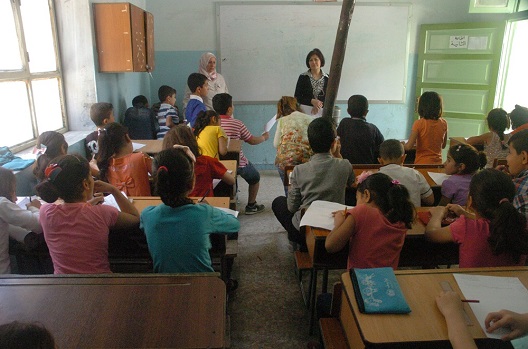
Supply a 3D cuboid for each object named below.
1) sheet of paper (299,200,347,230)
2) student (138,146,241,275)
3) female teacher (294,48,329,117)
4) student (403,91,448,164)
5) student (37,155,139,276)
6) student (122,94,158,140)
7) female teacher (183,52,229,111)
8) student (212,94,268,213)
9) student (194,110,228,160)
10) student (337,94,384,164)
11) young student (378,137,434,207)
[{"bbox_3d":[0.313,0.188,1.863,0.210,0.012,0.297,4,14,17],"label":"sheet of paper"},{"bbox_3d":[-0.315,0.394,1.828,0.420,1.096,0.580,1,15,2],"label":"student"},{"bbox_3d":[0.595,-0.649,4.732,0.480,1.610,0.320,0,14,3],"label":"female teacher"},{"bbox_3d":[1.317,-0.077,3.338,0.340,1.245,0.380,1,15,3],"label":"student"},{"bbox_3d":[-0.742,0.412,1.812,0.420,1.069,0.580,1,15,4],"label":"student"},{"bbox_3d":[-1.252,-0.296,4.352,0.400,1.090,0.500,0,14,2],"label":"student"},{"bbox_3d":[-0.729,-0.710,5.034,0.540,1.616,0.340,-4,15,-15],"label":"female teacher"},{"bbox_3d":[-0.234,-0.153,3.701,0.600,1.210,0.460,-12,19,-38],"label":"student"},{"bbox_3d":[-0.450,-0.059,3.505,0.360,1.020,0.500,6,15,24],"label":"student"},{"bbox_3d":[0.777,-0.063,3.342,0.390,1.217,0.460,-1,15,-2],"label":"student"},{"bbox_3d":[0.792,0.217,2.504,0.380,0.940,0.520,-1,14,-3],"label":"young student"}]

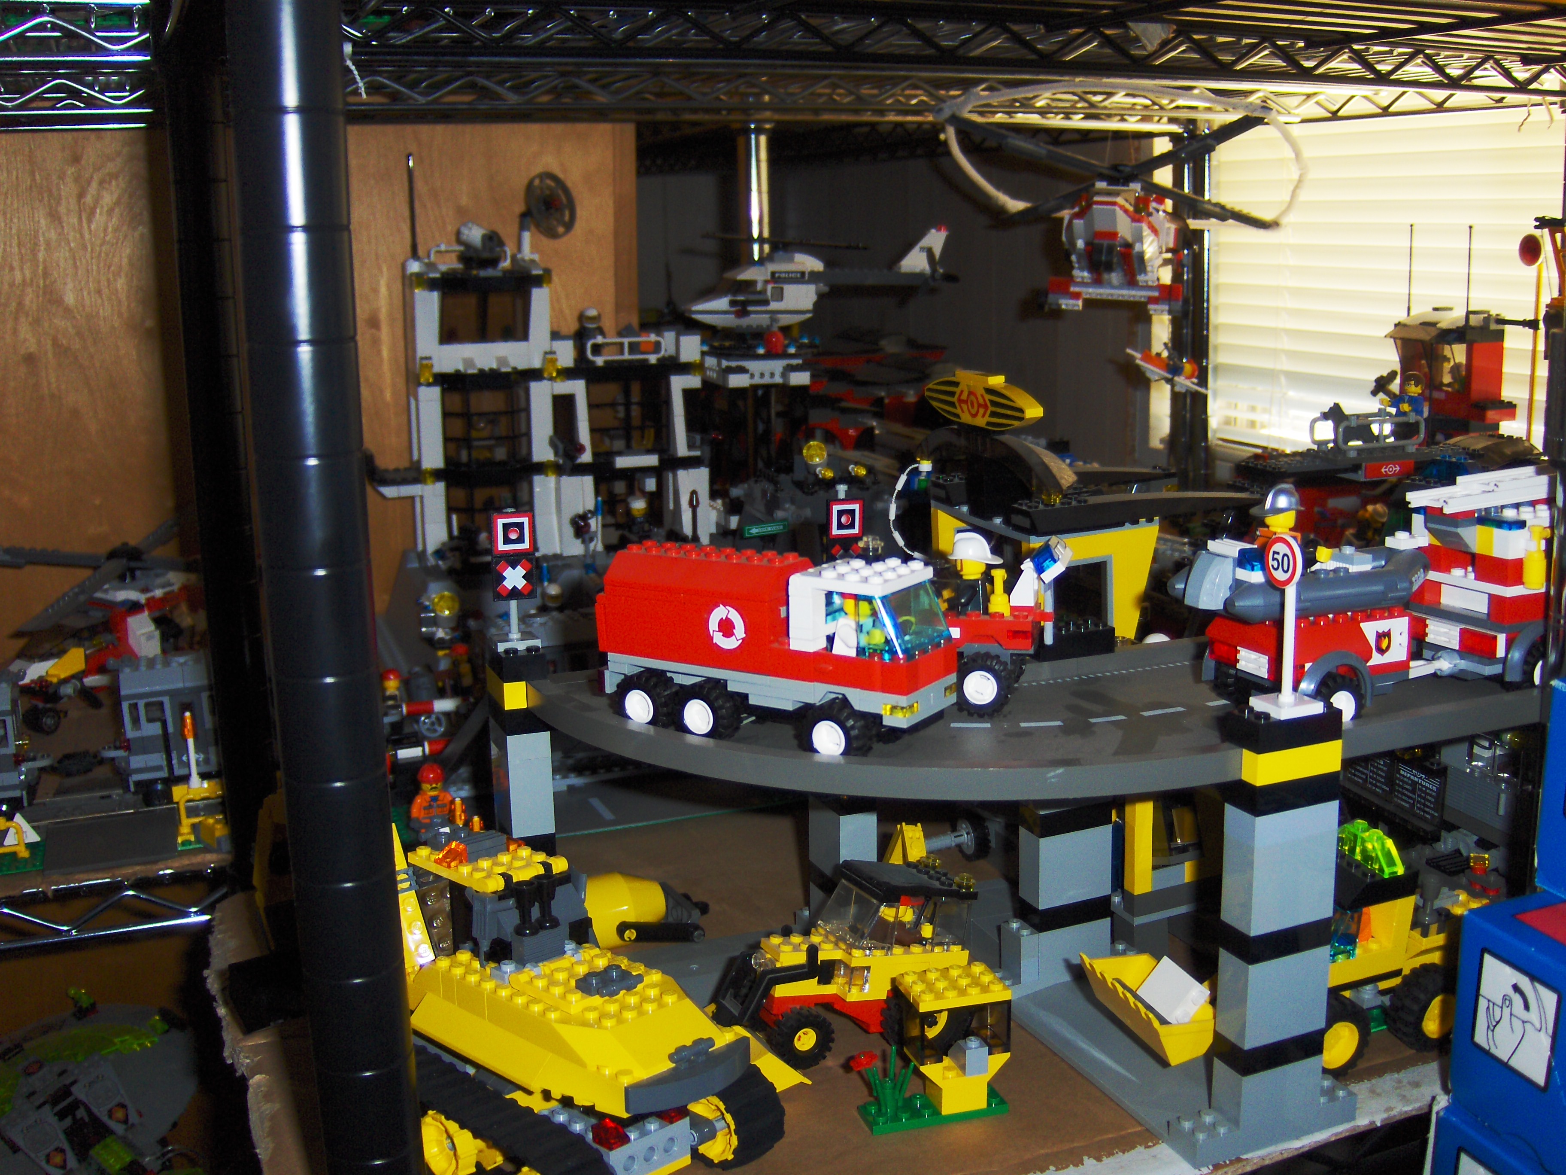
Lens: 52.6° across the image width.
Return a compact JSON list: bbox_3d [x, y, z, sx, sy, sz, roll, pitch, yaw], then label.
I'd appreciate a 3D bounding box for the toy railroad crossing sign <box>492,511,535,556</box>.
[{"bbox_3d":[-0.096,-0.019,0.566,0.016,0.016,0.005,-5,13,-17],"label":"toy railroad crossing sign"}]

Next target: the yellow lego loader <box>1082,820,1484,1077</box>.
[{"bbox_3d":[0.190,0.126,0.574,0.152,0.081,0.060,-5,13,-18],"label":"yellow lego loader"}]

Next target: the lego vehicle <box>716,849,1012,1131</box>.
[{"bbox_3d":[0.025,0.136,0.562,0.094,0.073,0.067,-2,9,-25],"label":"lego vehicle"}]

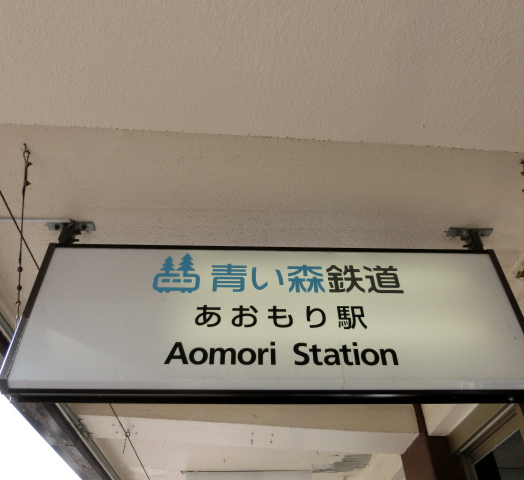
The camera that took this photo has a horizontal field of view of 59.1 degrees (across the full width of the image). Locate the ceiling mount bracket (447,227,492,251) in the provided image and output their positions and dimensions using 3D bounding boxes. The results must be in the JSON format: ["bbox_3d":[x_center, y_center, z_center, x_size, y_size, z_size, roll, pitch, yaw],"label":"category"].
[{"bbox_3d":[0.943,0.020,2.051,0.200,0.138,0.058,1,-41,-2],"label":"ceiling mount bracket"}]

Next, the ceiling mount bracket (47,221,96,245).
[{"bbox_3d":[-0.837,-0.006,1.993,0.200,0.138,0.058,1,-41,-2],"label":"ceiling mount bracket"}]

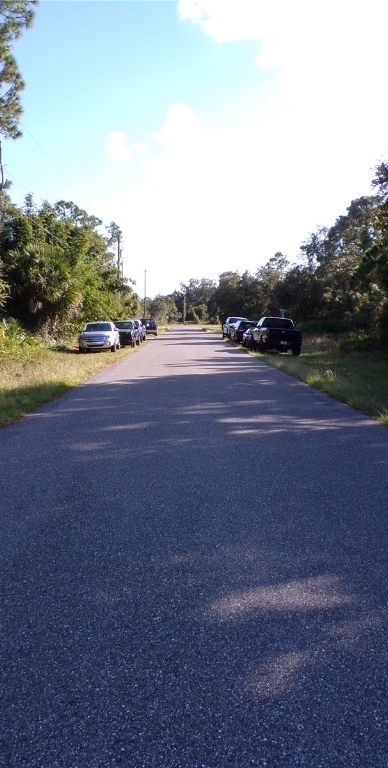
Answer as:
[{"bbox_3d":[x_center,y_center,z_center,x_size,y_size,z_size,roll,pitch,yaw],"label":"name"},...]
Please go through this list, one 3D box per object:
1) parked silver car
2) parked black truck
[{"bbox_3d":[-5.328,-2.701,40.200,1.950,1.700,4.680,-1,5,-2],"label":"parked silver car"},{"bbox_3d":[4.729,-2.766,41.000,2.030,1.930,5.800,3,5,-3],"label":"parked black truck"}]

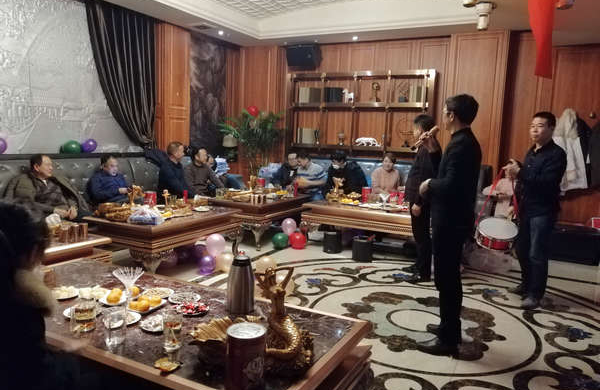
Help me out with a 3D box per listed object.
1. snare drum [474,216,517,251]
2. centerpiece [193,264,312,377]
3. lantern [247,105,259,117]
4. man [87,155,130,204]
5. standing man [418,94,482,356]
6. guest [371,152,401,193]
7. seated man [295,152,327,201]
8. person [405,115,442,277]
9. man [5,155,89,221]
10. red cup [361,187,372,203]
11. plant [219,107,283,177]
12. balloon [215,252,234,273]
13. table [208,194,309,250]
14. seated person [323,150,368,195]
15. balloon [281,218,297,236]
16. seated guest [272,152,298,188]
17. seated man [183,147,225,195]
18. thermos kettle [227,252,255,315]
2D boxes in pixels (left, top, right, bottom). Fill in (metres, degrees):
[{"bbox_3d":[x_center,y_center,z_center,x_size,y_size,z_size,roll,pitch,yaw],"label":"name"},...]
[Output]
[{"bbox_3d":[1.775,0.354,4.200,0.370,0.135,0.370,-1,27,1],"label":"snare drum"},{"bbox_3d":[-0.185,0.423,1.733,0.400,0.330,0.260,5,7,26],"label":"centerpiece"},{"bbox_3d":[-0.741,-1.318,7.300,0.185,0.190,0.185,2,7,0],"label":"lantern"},{"bbox_3d":[-2.004,0.131,5.273,0.800,1.170,0.600,4,7,14],"label":"man"},{"bbox_3d":[1.060,0.192,3.244,0.400,1.740,0.480,5,8,25],"label":"standing man"},{"bbox_3d":[1.161,0.039,6.645,0.500,1.220,0.750,5,8,27],"label":"guest"},{"bbox_3d":[0.185,-0.005,6.940,0.800,1.220,0.560,-4,9,-41],"label":"seated man"},{"bbox_3d":[1.311,0.019,4.918,0.380,1.690,0.480,4,7,15],"label":"person"},{"bbox_3d":[-2.391,0.197,4.575,0.850,1.170,0.720,5,7,26],"label":"man"},{"bbox_3d":[0.923,0.008,6.407,0.138,0.210,0.138,2,7,0],"label":"red cup"},{"bbox_3d":[-0.831,-0.532,7.938,1.020,1.870,1.000,2,7,0],"label":"plant"},{"bbox_3d":[-0.788,0.704,4.884,0.200,0.210,0.200,2,7,0],"label":"balloon"},{"bbox_3d":[-0.552,0.324,6.528,0.870,0.550,1.380,6,8,27],"label":"table"},{"bbox_3d":[0.609,0.021,6.671,0.600,1.260,0.850,5,7,26],"label":"seated person"},{"bbox_3d":[-0.154,0.443,6.280,0.205,0.245,0.205,2,7,0],"label":"balloon"},{"bbox_3d":[-0.229,-0.063,7.313,0.560,1.220,0.800,4,7,14],"label":"seated guest"},{"bbox_3d":[-1.290,-0.050,6.636,0.780,1.240,0.560,6,8,33],"label":"seated man"},{"bbox_3d":[-0.295,0.440,2.360,0.140,0.295,0.150,2,7,0],"label":"thermos kettle"}]

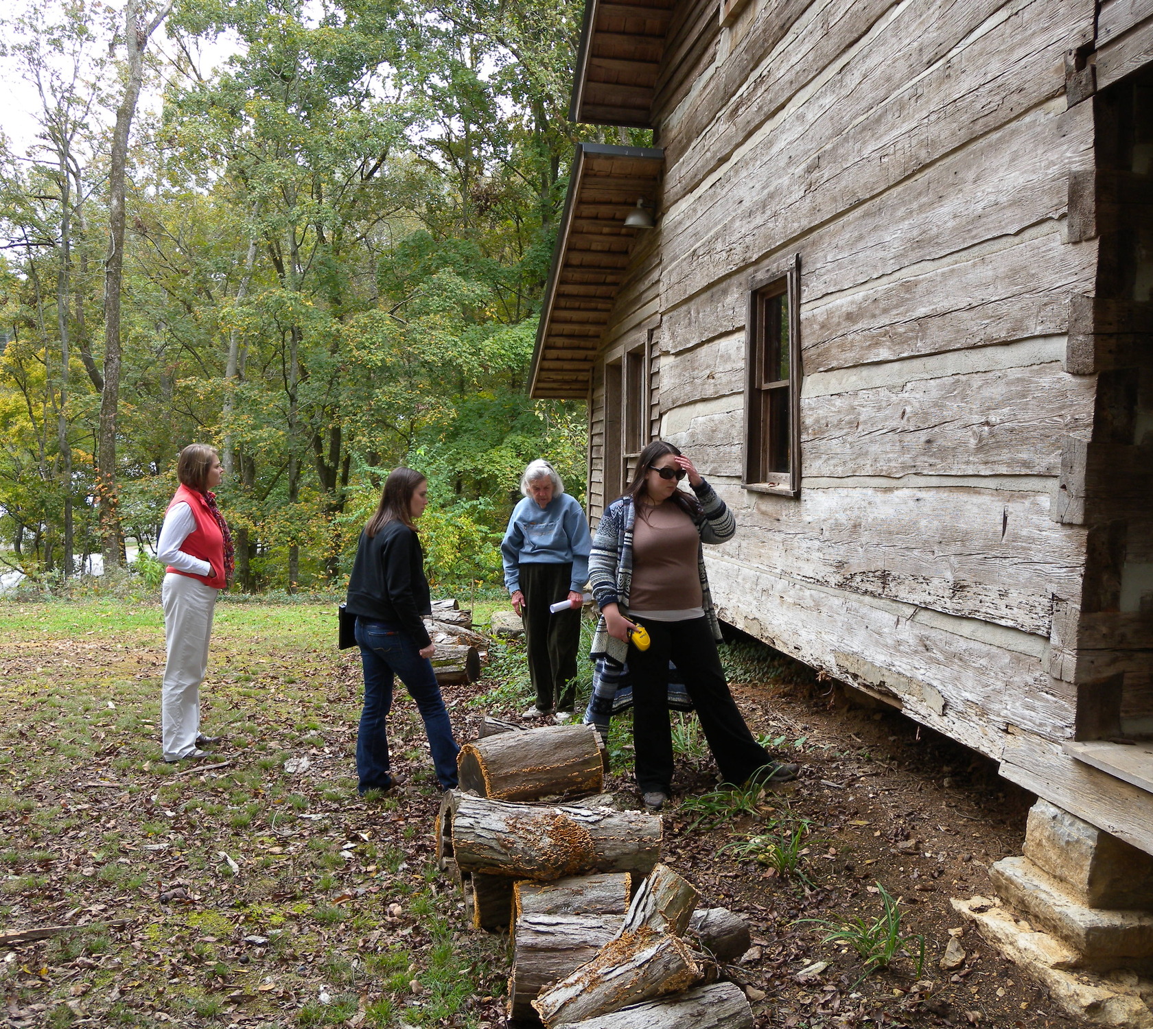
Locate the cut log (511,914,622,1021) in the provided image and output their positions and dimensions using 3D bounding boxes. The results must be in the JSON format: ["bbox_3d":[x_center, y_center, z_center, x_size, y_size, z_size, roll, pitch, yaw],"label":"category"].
[{"bbox_3d":[0.010,1.308,3.229,0.410,0.300,0.300,0,4,-4],"label":"cut log"}]

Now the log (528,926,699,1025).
[{"bbox_3d":[0.110,1.206,2.894,0.440,0.140,0.140,-19,9,-20],"label":"log"}]

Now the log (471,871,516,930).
[{"bbox_3d":[-0.103,1.283,3.747,0.480,0.225,0.225,1,2,-8],"label":"log"}]

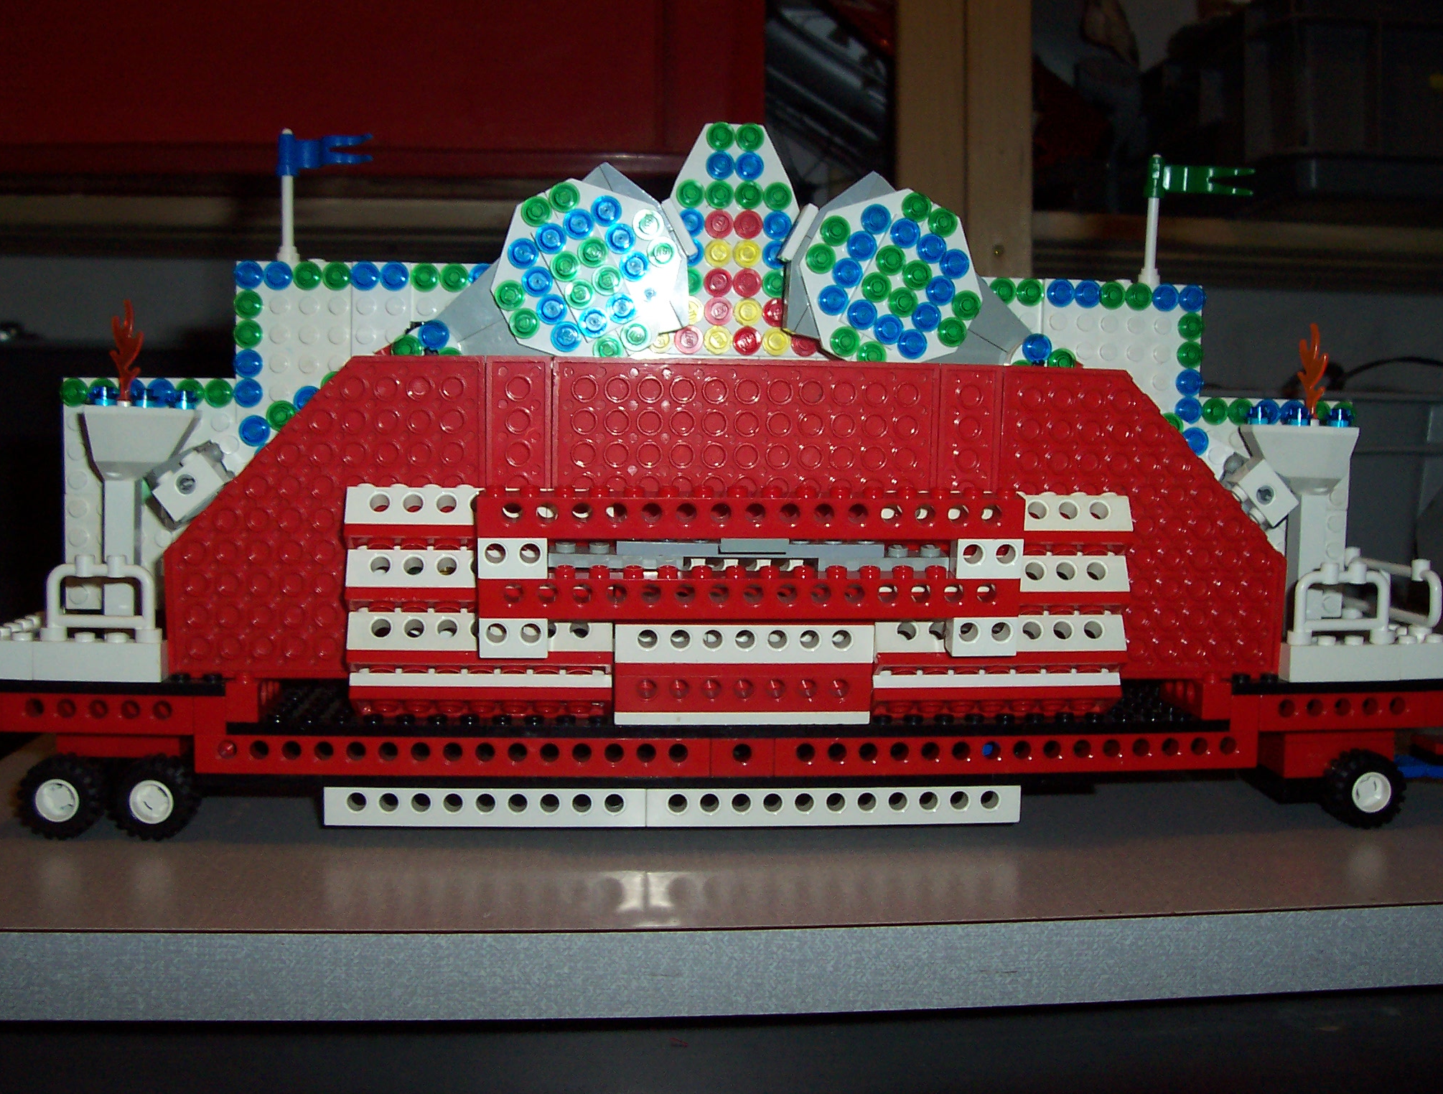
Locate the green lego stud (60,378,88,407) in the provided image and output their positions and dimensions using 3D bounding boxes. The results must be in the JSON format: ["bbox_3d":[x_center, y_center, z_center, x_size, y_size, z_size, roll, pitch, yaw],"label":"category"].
[{"bbox_3d":[-0.174,-0.042,0.420,0.008,0.008,0.005,0,5,-5],"label":"green lego stud"}]

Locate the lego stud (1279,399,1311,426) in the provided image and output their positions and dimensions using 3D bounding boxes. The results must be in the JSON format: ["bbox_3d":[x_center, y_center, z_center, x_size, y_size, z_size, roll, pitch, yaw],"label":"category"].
[{"bbox_3d":[0.162,-0.037,0.440,0.008,0.005,0.008,0,4,-5],"label":"lego stud"}]

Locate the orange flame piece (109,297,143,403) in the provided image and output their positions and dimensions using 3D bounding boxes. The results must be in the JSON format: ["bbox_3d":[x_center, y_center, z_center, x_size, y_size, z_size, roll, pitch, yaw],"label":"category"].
[{"bbox_3d":[-0.154,-0.050,0.403,0.009,0.028,0.004,1,4,-5],"label":"orange flame piece"}]

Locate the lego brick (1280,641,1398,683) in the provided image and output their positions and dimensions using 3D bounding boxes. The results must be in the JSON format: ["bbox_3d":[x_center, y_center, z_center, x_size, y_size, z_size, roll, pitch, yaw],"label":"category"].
[{"bbox_3d":[0.162,0.031,0.409,0.032,0.010,0.008,0,4,-5],"label":"lego brick"}]

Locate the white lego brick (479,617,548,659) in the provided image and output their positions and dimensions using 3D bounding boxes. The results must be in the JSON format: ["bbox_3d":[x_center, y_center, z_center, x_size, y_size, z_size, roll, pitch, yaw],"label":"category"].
[{"bbox_3d":[-0.049,0.021,0.370,0.016,0.010,0.008,0,4,-6],"label":"white lego brick"}]

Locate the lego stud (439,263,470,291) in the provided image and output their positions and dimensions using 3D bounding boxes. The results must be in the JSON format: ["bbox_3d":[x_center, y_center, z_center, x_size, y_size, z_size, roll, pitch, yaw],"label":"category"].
[{"bbox_3d":[-0.073,-0.074,0.428,0.008,0.008,0.005,0,4,-5],"label":"lego stud"}]

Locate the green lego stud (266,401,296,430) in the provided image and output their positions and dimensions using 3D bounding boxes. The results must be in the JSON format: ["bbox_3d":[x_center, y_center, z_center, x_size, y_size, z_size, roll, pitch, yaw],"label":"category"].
[{"bbox_3d":[-0.111,-0.033,0.393,0.008,0.008,0.005,0,5,-5],"label":"green lego stud"}]

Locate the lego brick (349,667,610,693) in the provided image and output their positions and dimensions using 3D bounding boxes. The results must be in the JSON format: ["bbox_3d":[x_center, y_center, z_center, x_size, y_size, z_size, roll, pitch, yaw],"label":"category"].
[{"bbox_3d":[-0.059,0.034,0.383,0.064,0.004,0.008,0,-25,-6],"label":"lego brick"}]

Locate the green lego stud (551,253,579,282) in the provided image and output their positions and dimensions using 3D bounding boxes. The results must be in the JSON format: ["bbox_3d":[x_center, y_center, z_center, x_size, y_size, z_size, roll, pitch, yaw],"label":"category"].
[{"bbox_3d":[-0.040,-0.071,0.397,0.008,0.008,0.005,0,8,-5],"label":"green lego stud"}]

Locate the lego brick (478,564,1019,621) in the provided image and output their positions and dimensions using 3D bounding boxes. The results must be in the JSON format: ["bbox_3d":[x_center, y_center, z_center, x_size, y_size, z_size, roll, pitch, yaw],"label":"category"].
[{"bbox_3d":[0.007,0.010,0.370,0.128,0.011,0.008,0,14,-5],"label":"lego brick"}]

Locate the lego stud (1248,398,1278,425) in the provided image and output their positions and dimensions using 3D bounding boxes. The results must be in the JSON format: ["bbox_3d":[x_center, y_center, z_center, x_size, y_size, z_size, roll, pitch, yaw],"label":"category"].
[{"bbox_3d":[0.152,-0.038,0.439,0.008,0.005,0.008,0,4,-5],"label":"lego stud"}]

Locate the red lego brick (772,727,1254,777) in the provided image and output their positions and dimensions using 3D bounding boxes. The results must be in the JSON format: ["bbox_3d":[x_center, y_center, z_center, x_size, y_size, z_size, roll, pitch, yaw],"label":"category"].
[{"bbox_3d":[0.076,0.052,0.402,0.128,0.011,0.008,1,4,-5],"label":"red lego brick"}]

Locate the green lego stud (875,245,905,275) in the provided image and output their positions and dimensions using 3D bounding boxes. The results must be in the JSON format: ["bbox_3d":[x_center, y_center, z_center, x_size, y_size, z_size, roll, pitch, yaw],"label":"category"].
[{"bbox_3d":[0.044,-0.074,0.405,0.008,0.008,0.005,0,5,-6],"label":"green lego stud"}]

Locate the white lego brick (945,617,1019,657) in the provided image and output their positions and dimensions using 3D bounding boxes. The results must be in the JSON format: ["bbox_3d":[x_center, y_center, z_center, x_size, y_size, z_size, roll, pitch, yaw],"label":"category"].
[{"bbox_3d":[0.063,0.020,0.377,0.016,0.010,0.008,0,14,-5],"label":"white lego brick"}]

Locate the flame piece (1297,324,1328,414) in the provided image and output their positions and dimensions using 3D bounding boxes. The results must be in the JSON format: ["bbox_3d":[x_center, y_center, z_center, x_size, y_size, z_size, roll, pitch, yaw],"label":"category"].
[{"bbox_3d":[0.159,-0.047,0.420,0.009,0.027,0.004,0,6,-5],"label":"flame piece"}]

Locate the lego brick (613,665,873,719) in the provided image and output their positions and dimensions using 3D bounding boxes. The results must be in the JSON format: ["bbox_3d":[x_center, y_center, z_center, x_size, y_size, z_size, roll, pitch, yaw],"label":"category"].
[{"bbox_3d":[0.005,0.034,0.388,0.064,0.012,0.008,0,6,-5],"label":"lego brick"}]

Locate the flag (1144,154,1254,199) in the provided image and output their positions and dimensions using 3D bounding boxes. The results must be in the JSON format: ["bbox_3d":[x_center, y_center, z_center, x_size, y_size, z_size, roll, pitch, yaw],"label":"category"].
[{"bbox_3d":[0.138,-0.107,0.449,0.032,0.012,0.006,0,4,-5],"label":"flag"}]

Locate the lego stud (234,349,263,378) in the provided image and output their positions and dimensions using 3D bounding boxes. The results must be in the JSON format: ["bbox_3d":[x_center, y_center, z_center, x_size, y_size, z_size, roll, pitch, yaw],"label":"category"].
[{"bbox_3d":[-0.128,-0.050,0.423,0.008,0.008,0.005,1,4,-5],"label":"lego stud"}]

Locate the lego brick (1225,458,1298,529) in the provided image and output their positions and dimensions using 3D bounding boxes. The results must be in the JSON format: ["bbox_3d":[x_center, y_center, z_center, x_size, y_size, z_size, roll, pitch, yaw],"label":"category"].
[{"bbox_3d":[0.146,-0.014,0.423,0.011,0.016,0.008,-41,8,-1],"label":"lego brick"}]

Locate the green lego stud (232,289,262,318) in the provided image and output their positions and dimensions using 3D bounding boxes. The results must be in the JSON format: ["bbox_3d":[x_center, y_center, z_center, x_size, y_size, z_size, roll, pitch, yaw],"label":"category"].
[{"bbox_3d":[-0.127,-0.065,0.421,0.008,0.008,0.005,0,4,-5],"label":"green lego stud"}]

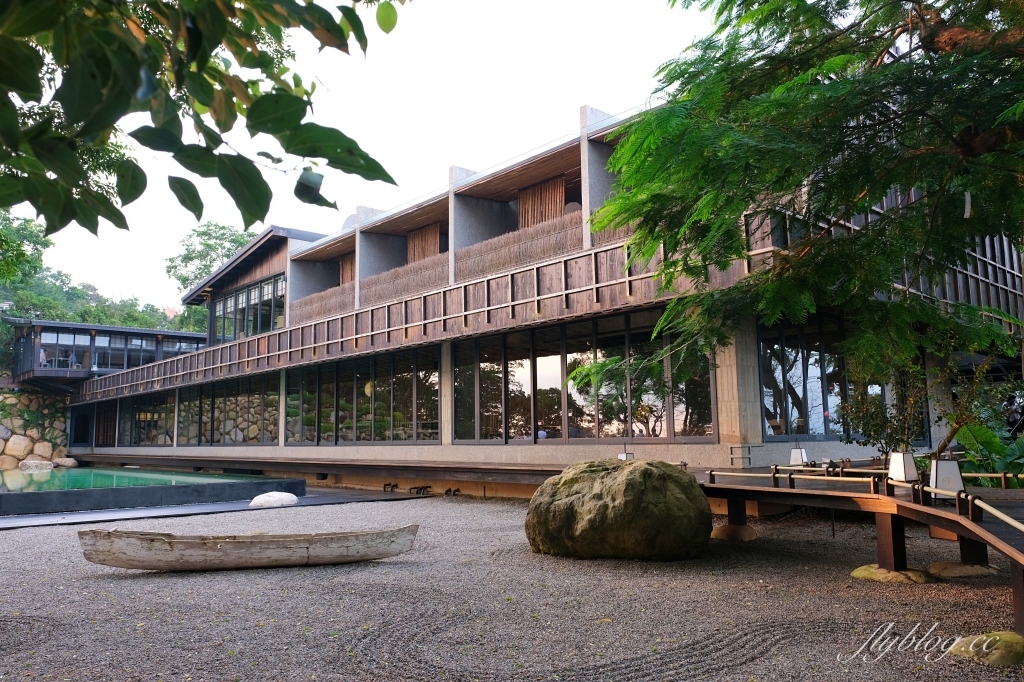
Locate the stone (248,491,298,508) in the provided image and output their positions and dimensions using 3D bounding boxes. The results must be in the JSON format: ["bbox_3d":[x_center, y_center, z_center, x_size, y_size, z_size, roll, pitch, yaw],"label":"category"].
[{"bbox_3d":[-5.710,3.783,17.700,1.120,0.340,0.750,1,-8,-18],"label":"stone"}]

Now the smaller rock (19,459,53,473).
[{"bbox_3d":[-28.037,7.384,43.500,1.650,0.600,0.900,6,-10,-42],"label":"smaller rock"}]

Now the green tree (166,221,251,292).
[{"bbox_3d":[-25.285,-6.416,62.000,7.000,7.000,6.500,2,-8,-22],"label":"green tree"}]

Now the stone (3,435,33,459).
[{"bbox_3d":[-32.876,7.102,49.300,1.650,1.600,1.300,6,-10,-42],"label":"stone"}]

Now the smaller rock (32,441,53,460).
[{"bbox_3d":[-32.036,7.514,50.500,1.150,1.270,1.000,6,-10,-42],"label":"smaller rock"}]

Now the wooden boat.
[{"bbox_3d":[-3.280,2.585,9.300,4.130,0.470,0.680,-1,-7,-2],"label":"wooden boat"}]

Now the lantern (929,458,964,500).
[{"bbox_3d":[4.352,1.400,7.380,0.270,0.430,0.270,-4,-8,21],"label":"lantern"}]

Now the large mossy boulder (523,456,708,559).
[{"bbox_3d":[1.427,2.232,10.000,2.360,1.190,1.800,-2,-7,6],"label":"large mossy boulder"}]

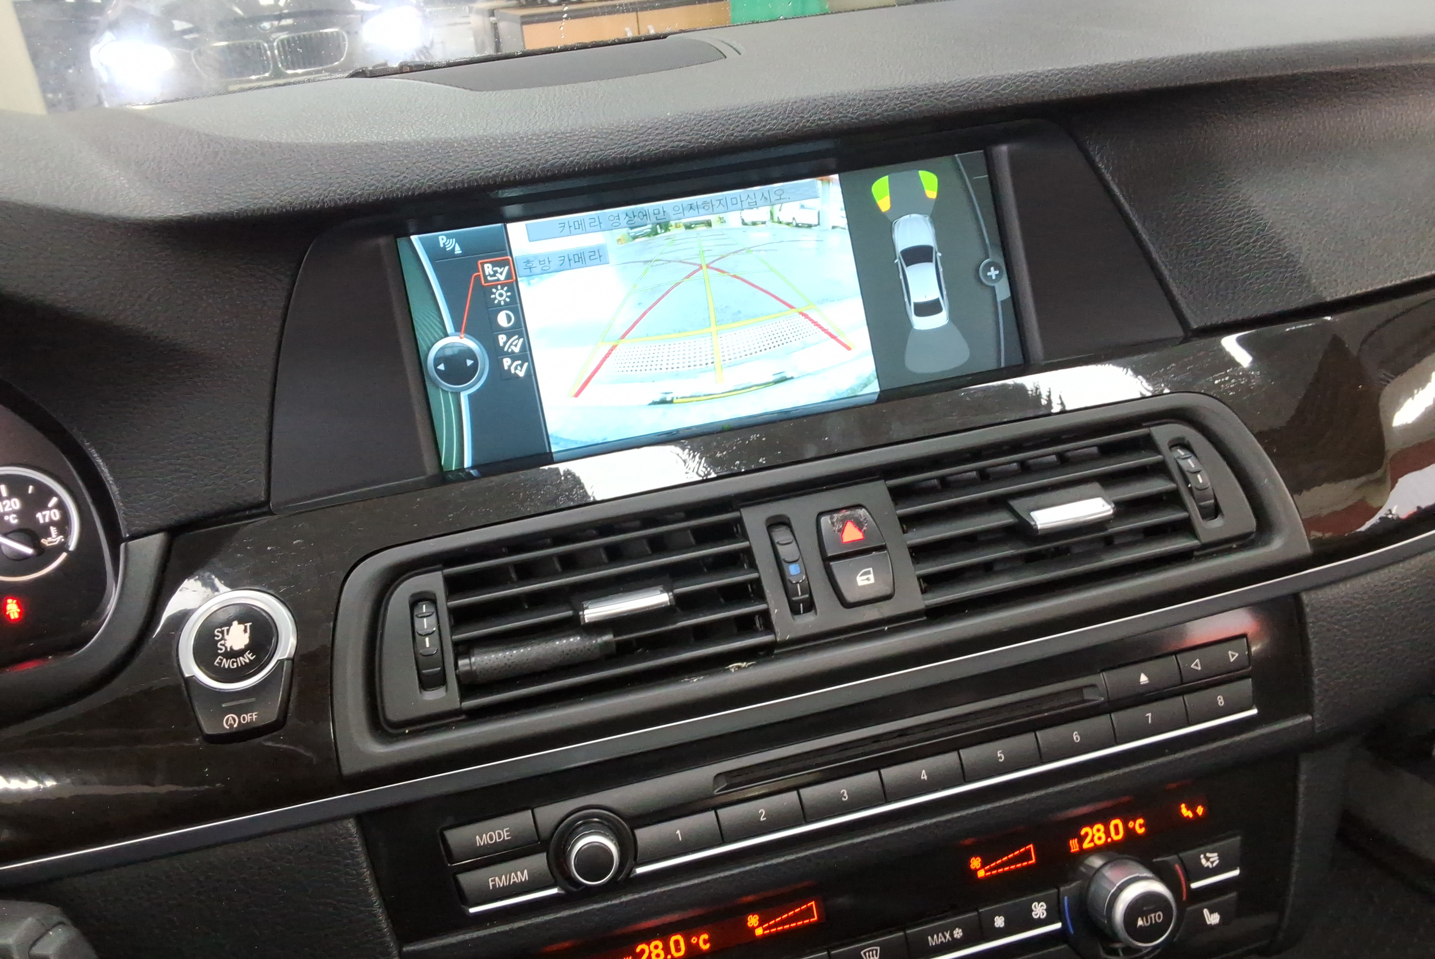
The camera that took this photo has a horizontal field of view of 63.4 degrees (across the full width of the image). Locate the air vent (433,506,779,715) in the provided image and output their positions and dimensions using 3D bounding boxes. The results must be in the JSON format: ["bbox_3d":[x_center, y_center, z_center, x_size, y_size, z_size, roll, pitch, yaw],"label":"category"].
[{"bbox_3d":[-0.036,0.046,0.378,0.099,0.030,0.047,-11,68,-10],"label":"air vent"}]

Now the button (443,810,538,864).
[{"bbox_3d":[-0.069,0.108,0.355,0.027,0.010,0.009,-11,1,-10],"label":"button"}]

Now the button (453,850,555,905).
[{"bbox_3d":[-0.065,0.121,0.356,0.028,0.010,0.009,-11,1,-10],"label":"button"}]

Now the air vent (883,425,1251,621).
[{"bbox_3d":[0.118,0.017,0.406,0.120,0.030,0.048,-11,68,-10],"label":"air vent"}]

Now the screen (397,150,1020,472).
[{"bbox_3d":[0.002,-0.071,0.479,0.244,0.092,0.020,-11,1,-10],"label":"screen"}]

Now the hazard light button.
[{"bbox_3d":[0.043,0.019,0.386,0.020,0.009,0.015,-11,68,-10],"label":"hazard light button"}]

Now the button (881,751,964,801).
[{"bbox_3d":[0.066,0.096,0.379,0.027,0.010,0.009,-11,1,-10],"label":"button"}]

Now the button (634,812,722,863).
[{"bbox_3d":[-0.014,0.111,0.365,0.027,0.010,0.009,-11,1,-10],"label":"button"}]

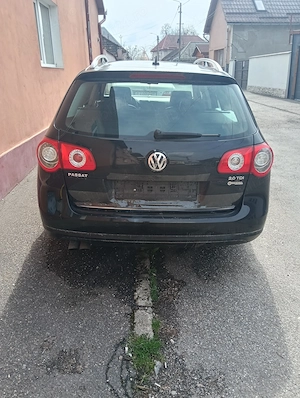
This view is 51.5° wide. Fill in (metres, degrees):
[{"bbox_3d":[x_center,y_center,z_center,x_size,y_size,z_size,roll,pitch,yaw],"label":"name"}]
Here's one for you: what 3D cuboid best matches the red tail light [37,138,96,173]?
[{"bbox_3d":[-0.554,-0.286,2.047,0.430,0.195,0.210,5,23,8],"label":"red tail light"}]

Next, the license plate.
[{"bbox_3d":[0.041,-0.055,2.000,0.525,0.120,0.025,1,23,-1],"label":"license plate"}]

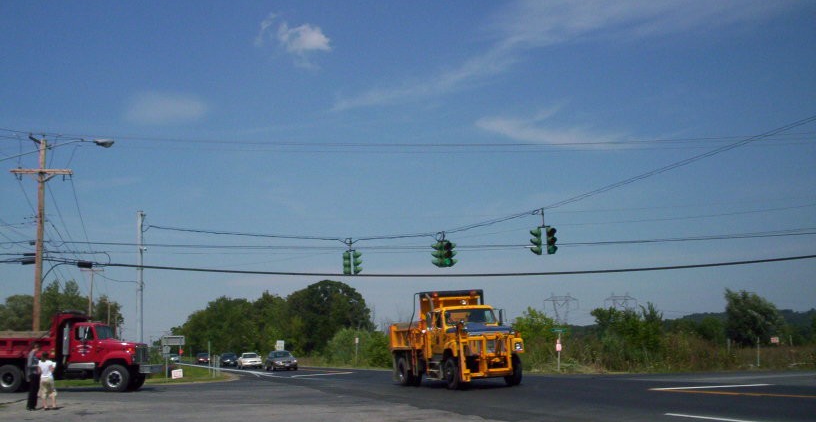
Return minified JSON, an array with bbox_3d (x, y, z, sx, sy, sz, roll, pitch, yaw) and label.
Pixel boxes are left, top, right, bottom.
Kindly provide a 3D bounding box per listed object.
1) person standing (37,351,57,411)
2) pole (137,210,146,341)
[{"bbox_3d":[-9.658,4.559,24.008,0.500,1.550,0.320,2,-9,-16],"label":"person standing"},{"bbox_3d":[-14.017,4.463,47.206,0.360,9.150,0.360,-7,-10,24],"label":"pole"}]

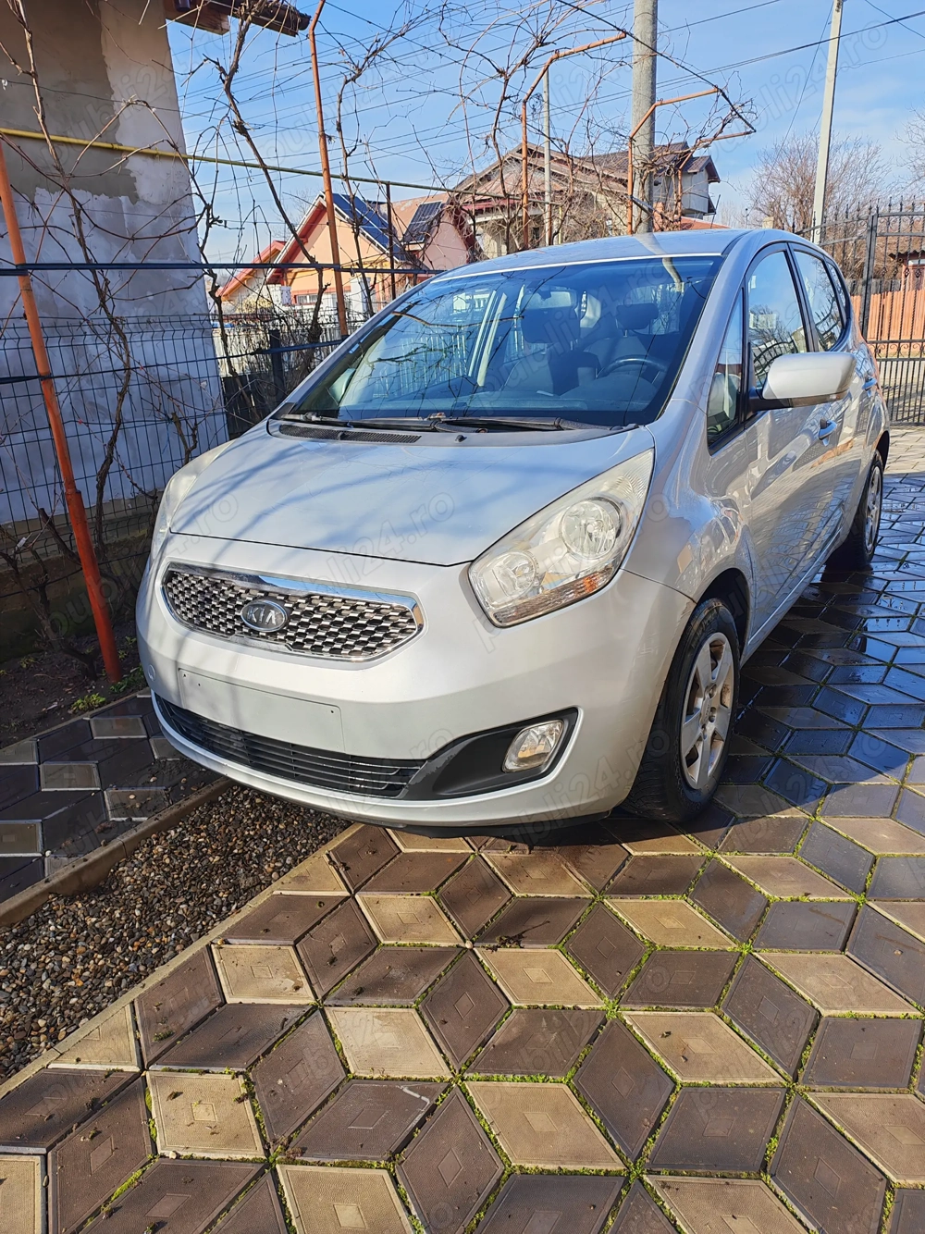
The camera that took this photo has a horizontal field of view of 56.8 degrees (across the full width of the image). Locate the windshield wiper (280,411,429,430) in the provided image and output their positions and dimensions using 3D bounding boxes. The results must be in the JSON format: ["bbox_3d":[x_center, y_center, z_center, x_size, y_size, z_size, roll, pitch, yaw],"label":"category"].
[{"bbox_3d":[-0.351,-0.610,2.657,0.730,0.060,0.070,14,26,41],"label":"windshield wiper"}]

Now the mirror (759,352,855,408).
[{"bbox_3d":[0.952,-0.654,2.344,0.225,0.160,0.135,9,23,32],"label":"mirror"}]

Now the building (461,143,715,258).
[{"bbox_3d":[5.948,-17.620,41.077,12.000,8.400,10.000,1,20,14],"label":"building"}]

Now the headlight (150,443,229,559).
[{"bbox_3d":[-0.794,-0.341,2.618,0.300,0.325,0.470,11,24,37],"label":"headlight"}]

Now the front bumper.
[{"bbox_3d":[-0.335,0.105,2.273,1.750,0.650,0.610,9,23,32],"label":"front bumper"}]

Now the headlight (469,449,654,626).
[{"bbox_3d":[0.251,-0.181,1.950,0.300,0.325,0.470,7,22,28],"label":"headlight"}]

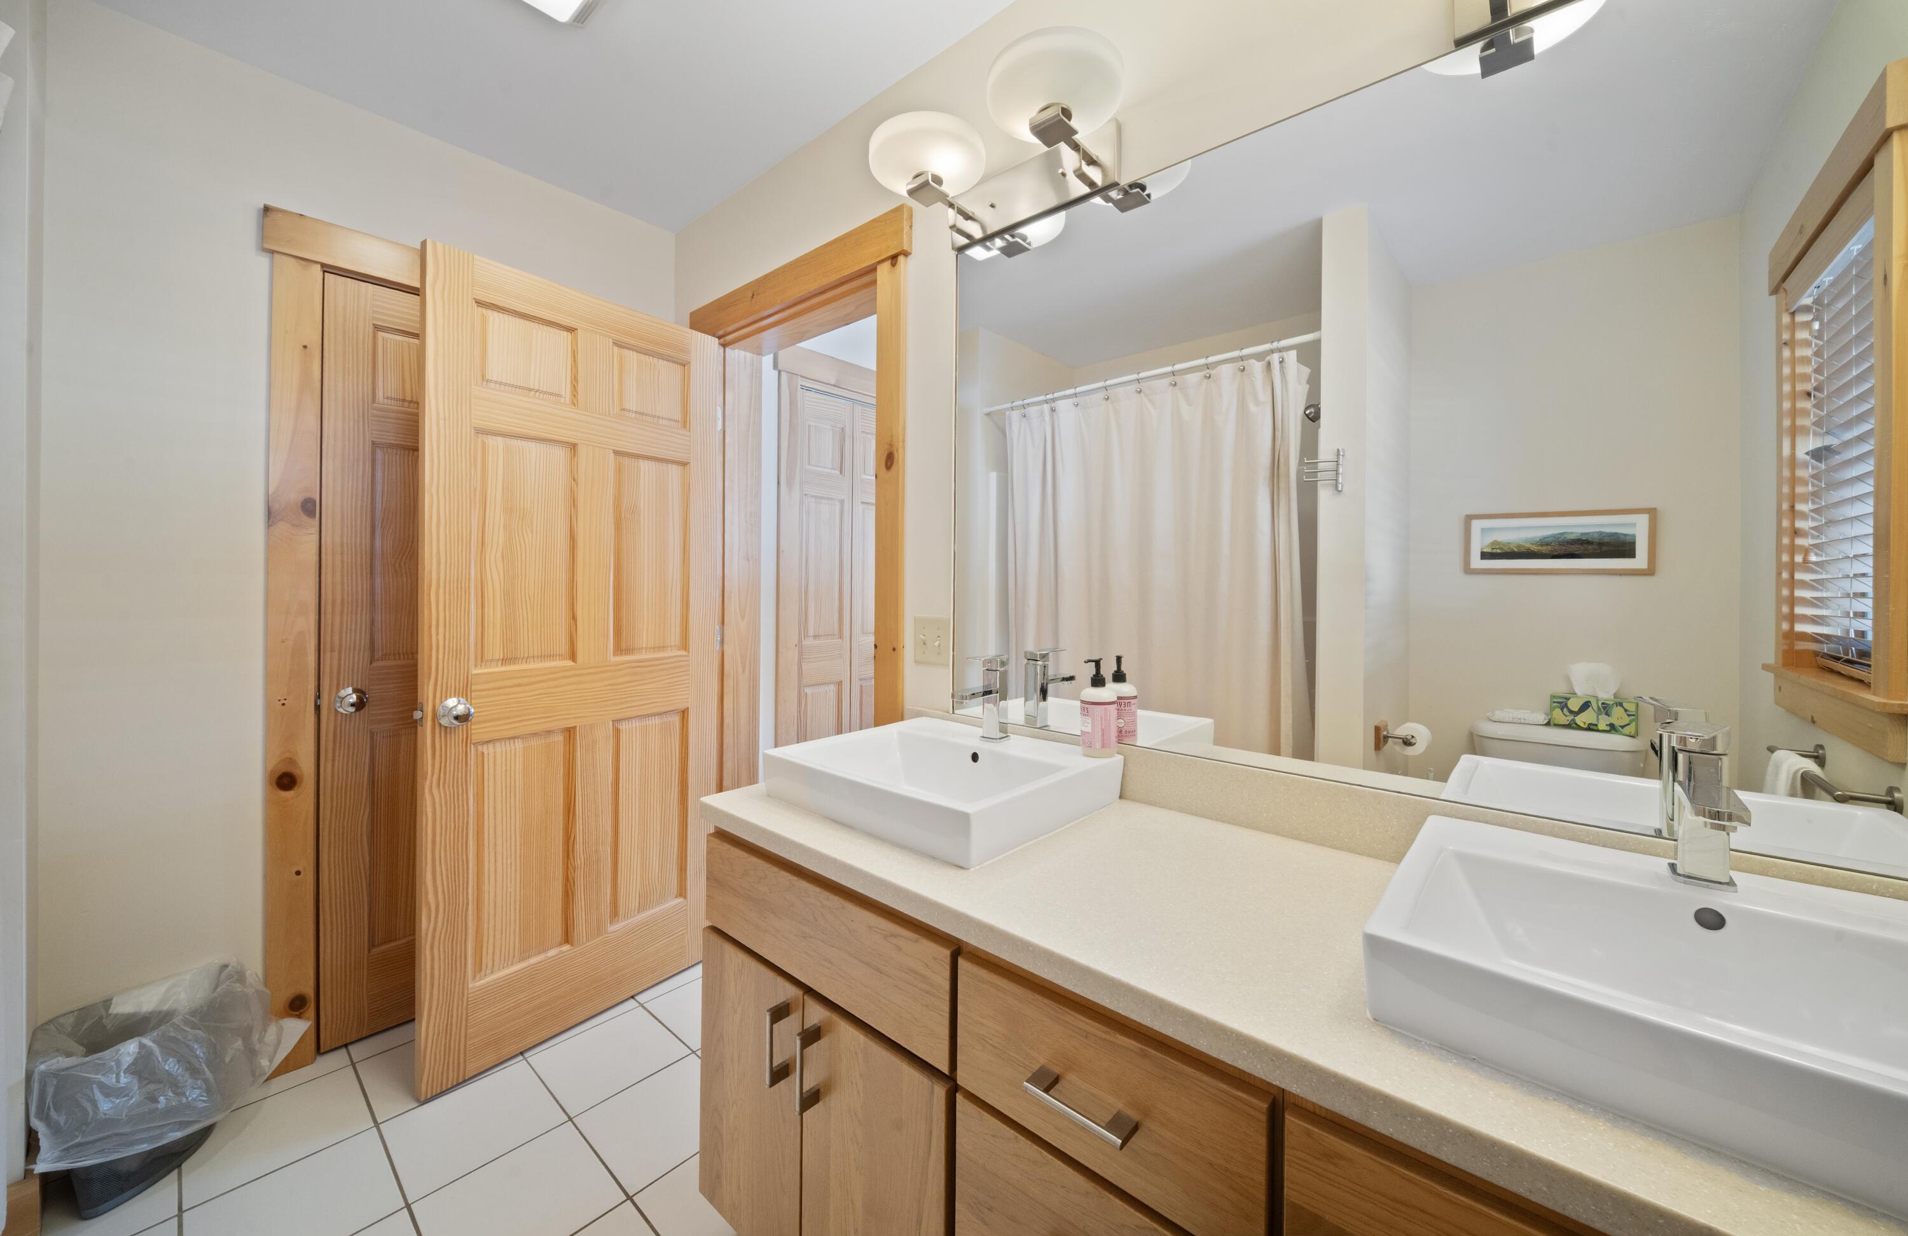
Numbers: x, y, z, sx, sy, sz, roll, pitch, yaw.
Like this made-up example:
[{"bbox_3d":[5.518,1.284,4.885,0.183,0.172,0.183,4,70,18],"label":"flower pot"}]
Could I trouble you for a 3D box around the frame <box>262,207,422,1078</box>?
[{"bbox_3d":[-1.489,0.074,1.947,0.080,2.216,0.850,2,1,41],"label":"frame"}]

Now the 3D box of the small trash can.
[{"bbox_3d":[-1.776,1.024,1.406,0.267,0.325,0.315,2,1,41],"label":"small trash can"}]

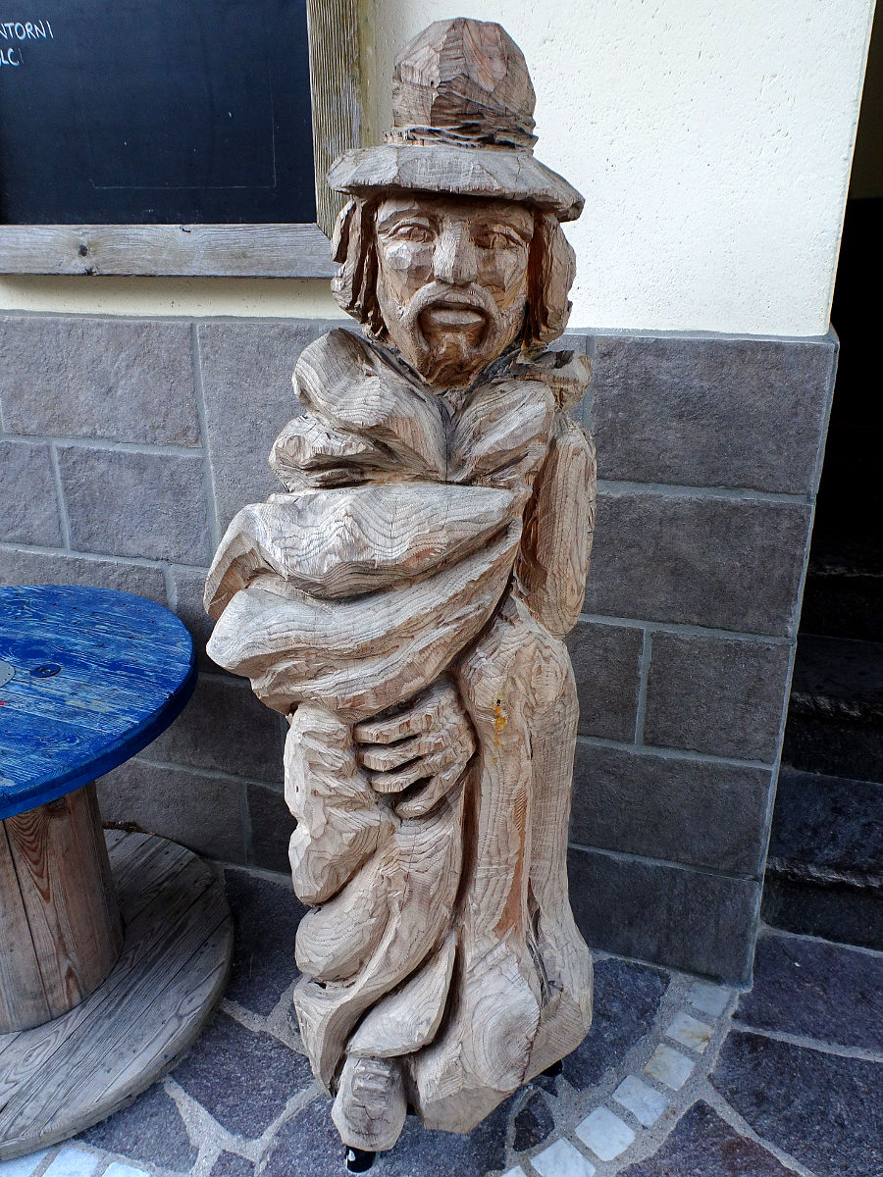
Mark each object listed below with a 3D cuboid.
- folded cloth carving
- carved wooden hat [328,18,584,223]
[{"bbox_3d":[-0.021,0.241,1.287,0.546,1.228,0.403,3,19,6],"label":"folded cloth carving"},{"bbox_3d":[0.019,-0.558,0.965,0.309,0.208,0.306,2,19,4],"label":"carved wooden hat"}]

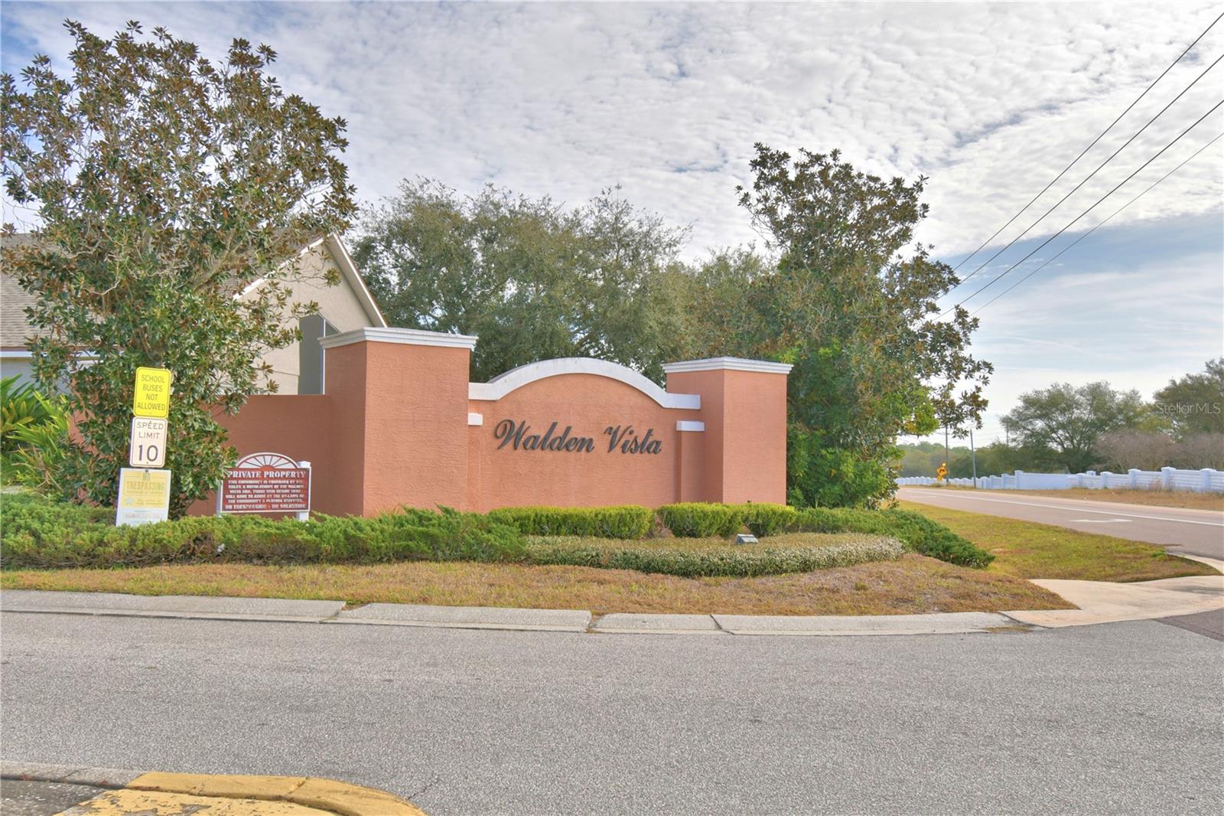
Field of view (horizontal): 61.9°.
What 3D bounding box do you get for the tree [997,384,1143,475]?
[{"bbox_3d":[36.975,2.111,81.817,11.200,8.535,10.500,0,-3,24],"label":"tree"}]

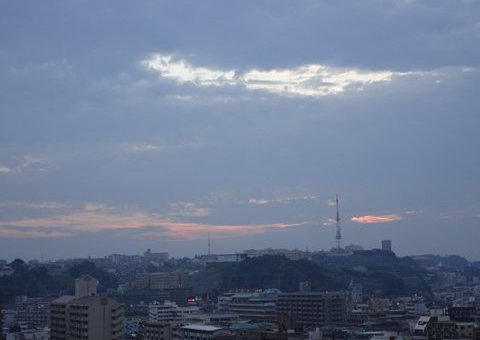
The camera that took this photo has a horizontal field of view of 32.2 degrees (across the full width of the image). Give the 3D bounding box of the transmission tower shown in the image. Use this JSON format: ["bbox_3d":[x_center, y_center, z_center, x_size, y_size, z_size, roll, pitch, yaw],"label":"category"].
[{"bbox_3d":[195.343,105.108,1650.000,15.000,113.000,15.000,-2,-8,7],"label":"transmission tower"}]

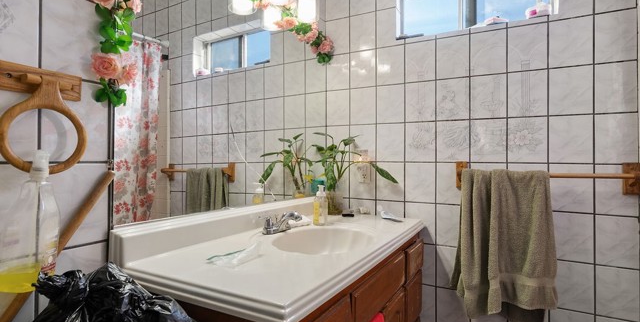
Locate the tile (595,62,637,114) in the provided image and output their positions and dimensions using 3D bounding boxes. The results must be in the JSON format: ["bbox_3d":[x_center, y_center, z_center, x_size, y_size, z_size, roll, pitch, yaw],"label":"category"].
[{"bbox_3d":[1.178,-0.297,1.278,0.135,0.201,0.010,0,-1,27],"label":"tile"}]

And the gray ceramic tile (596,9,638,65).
[{"bbox_3d":[1.210,-0.508,1.313,0.130,0.204,0.010,0,-1,27],"label":"gray ceramic tile"}]

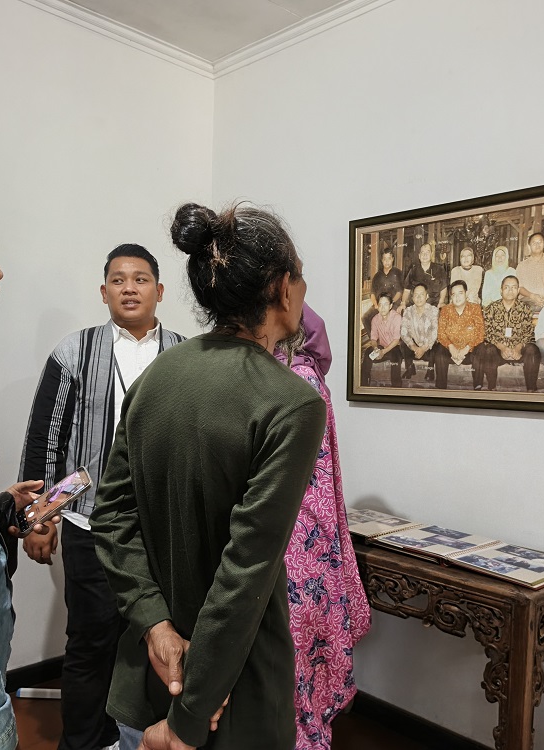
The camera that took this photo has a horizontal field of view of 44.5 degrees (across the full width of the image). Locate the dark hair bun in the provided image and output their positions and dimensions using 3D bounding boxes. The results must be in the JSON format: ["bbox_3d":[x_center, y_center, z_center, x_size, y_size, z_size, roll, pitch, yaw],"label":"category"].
[{"bbox_3d":[-0.126,-0.234,1.070,0.075,0.081,0.072,1,0,0],"label":"dark hair bun"}]

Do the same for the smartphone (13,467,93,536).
[{"bbox_3d":[-0.448,0.258,1.374,0.162,0.011,0.076,-37,35,-12],"label":"smartphone"}]

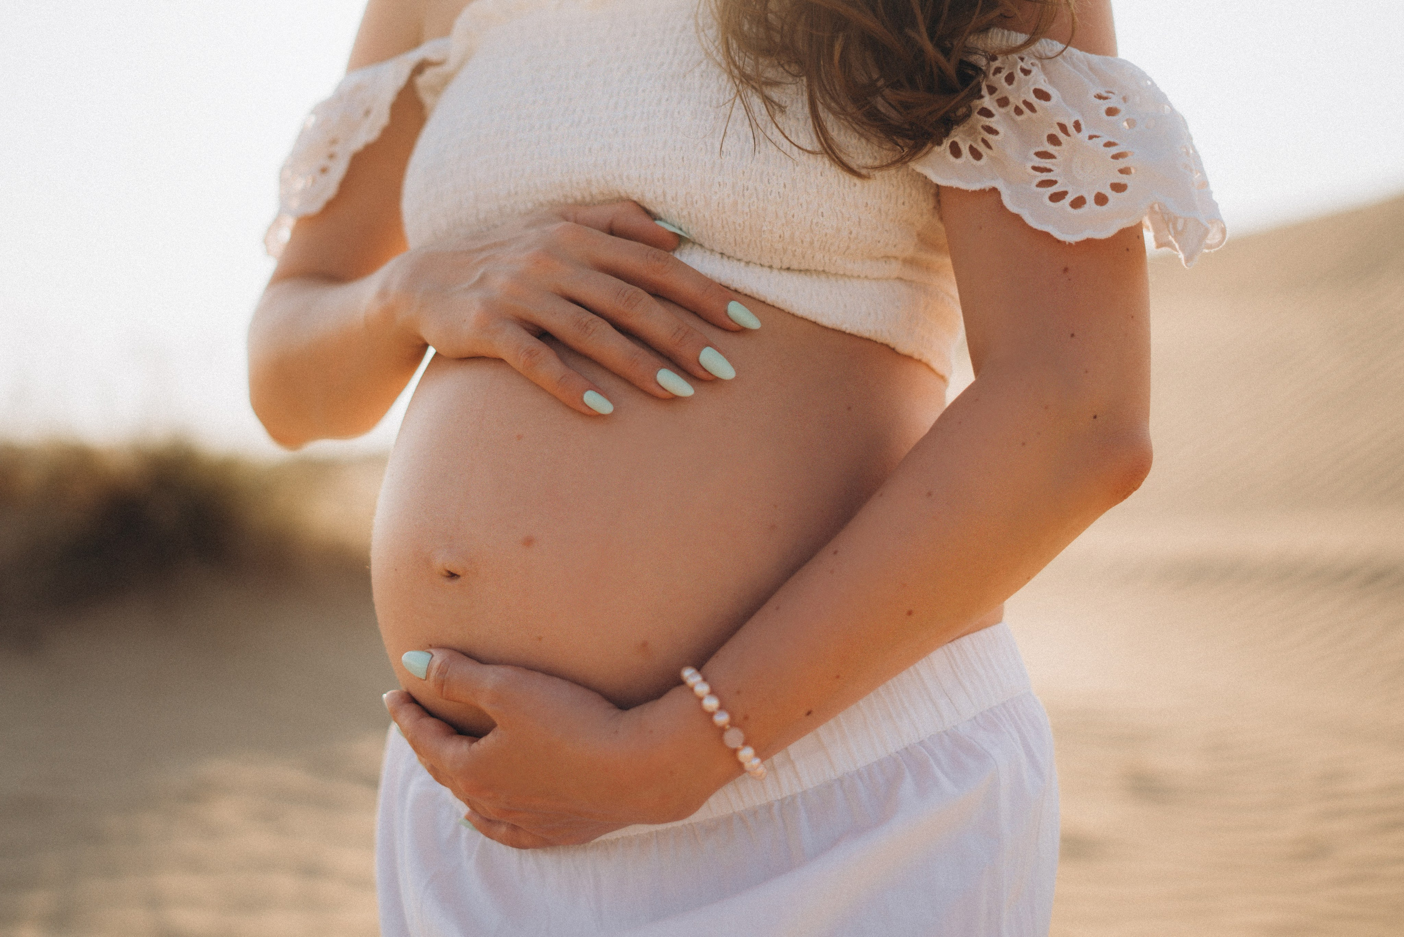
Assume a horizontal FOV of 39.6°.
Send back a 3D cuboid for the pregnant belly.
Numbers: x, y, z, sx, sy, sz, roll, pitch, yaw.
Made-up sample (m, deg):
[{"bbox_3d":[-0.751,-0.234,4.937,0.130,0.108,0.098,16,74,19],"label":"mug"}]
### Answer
[{"bbox_3d":[-0.020,0.022,1.090,0.320,0.250,0.310,2,2,44],"label":"pregnant belly"}]

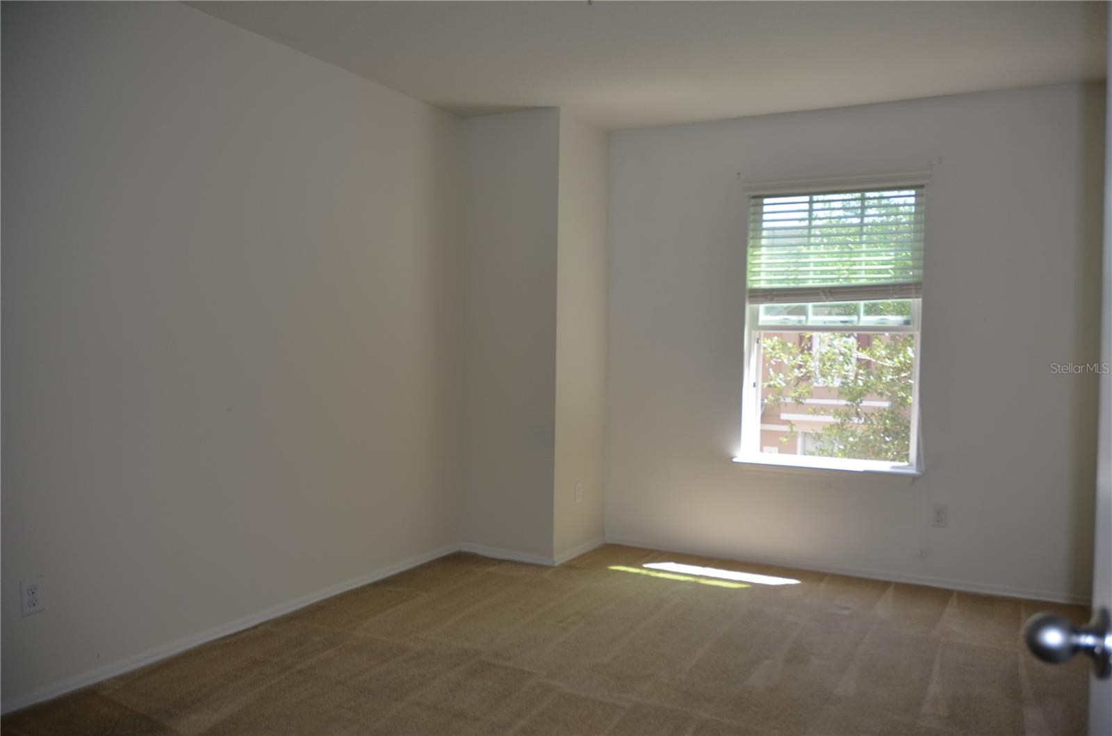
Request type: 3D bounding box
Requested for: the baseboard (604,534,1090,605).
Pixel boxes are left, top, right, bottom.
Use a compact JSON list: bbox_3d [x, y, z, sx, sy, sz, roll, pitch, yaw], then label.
[{"bbox_3d":[1.387,1.046,4.377,2.540,0.057,0.018,2,2,28],"label":"baseboard"}]

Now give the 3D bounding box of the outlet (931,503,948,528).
[{"bbox_3d":[1.893,0.729,4.103,0.071,0.115,0.009,2,2,28],"label":"outlet"}]

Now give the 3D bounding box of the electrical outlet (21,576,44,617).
[{"bbox_3d":[-1.662,0.726,2.649,0.009,0.115,0.071,2,2,28],"label":"electrical outlet"}]

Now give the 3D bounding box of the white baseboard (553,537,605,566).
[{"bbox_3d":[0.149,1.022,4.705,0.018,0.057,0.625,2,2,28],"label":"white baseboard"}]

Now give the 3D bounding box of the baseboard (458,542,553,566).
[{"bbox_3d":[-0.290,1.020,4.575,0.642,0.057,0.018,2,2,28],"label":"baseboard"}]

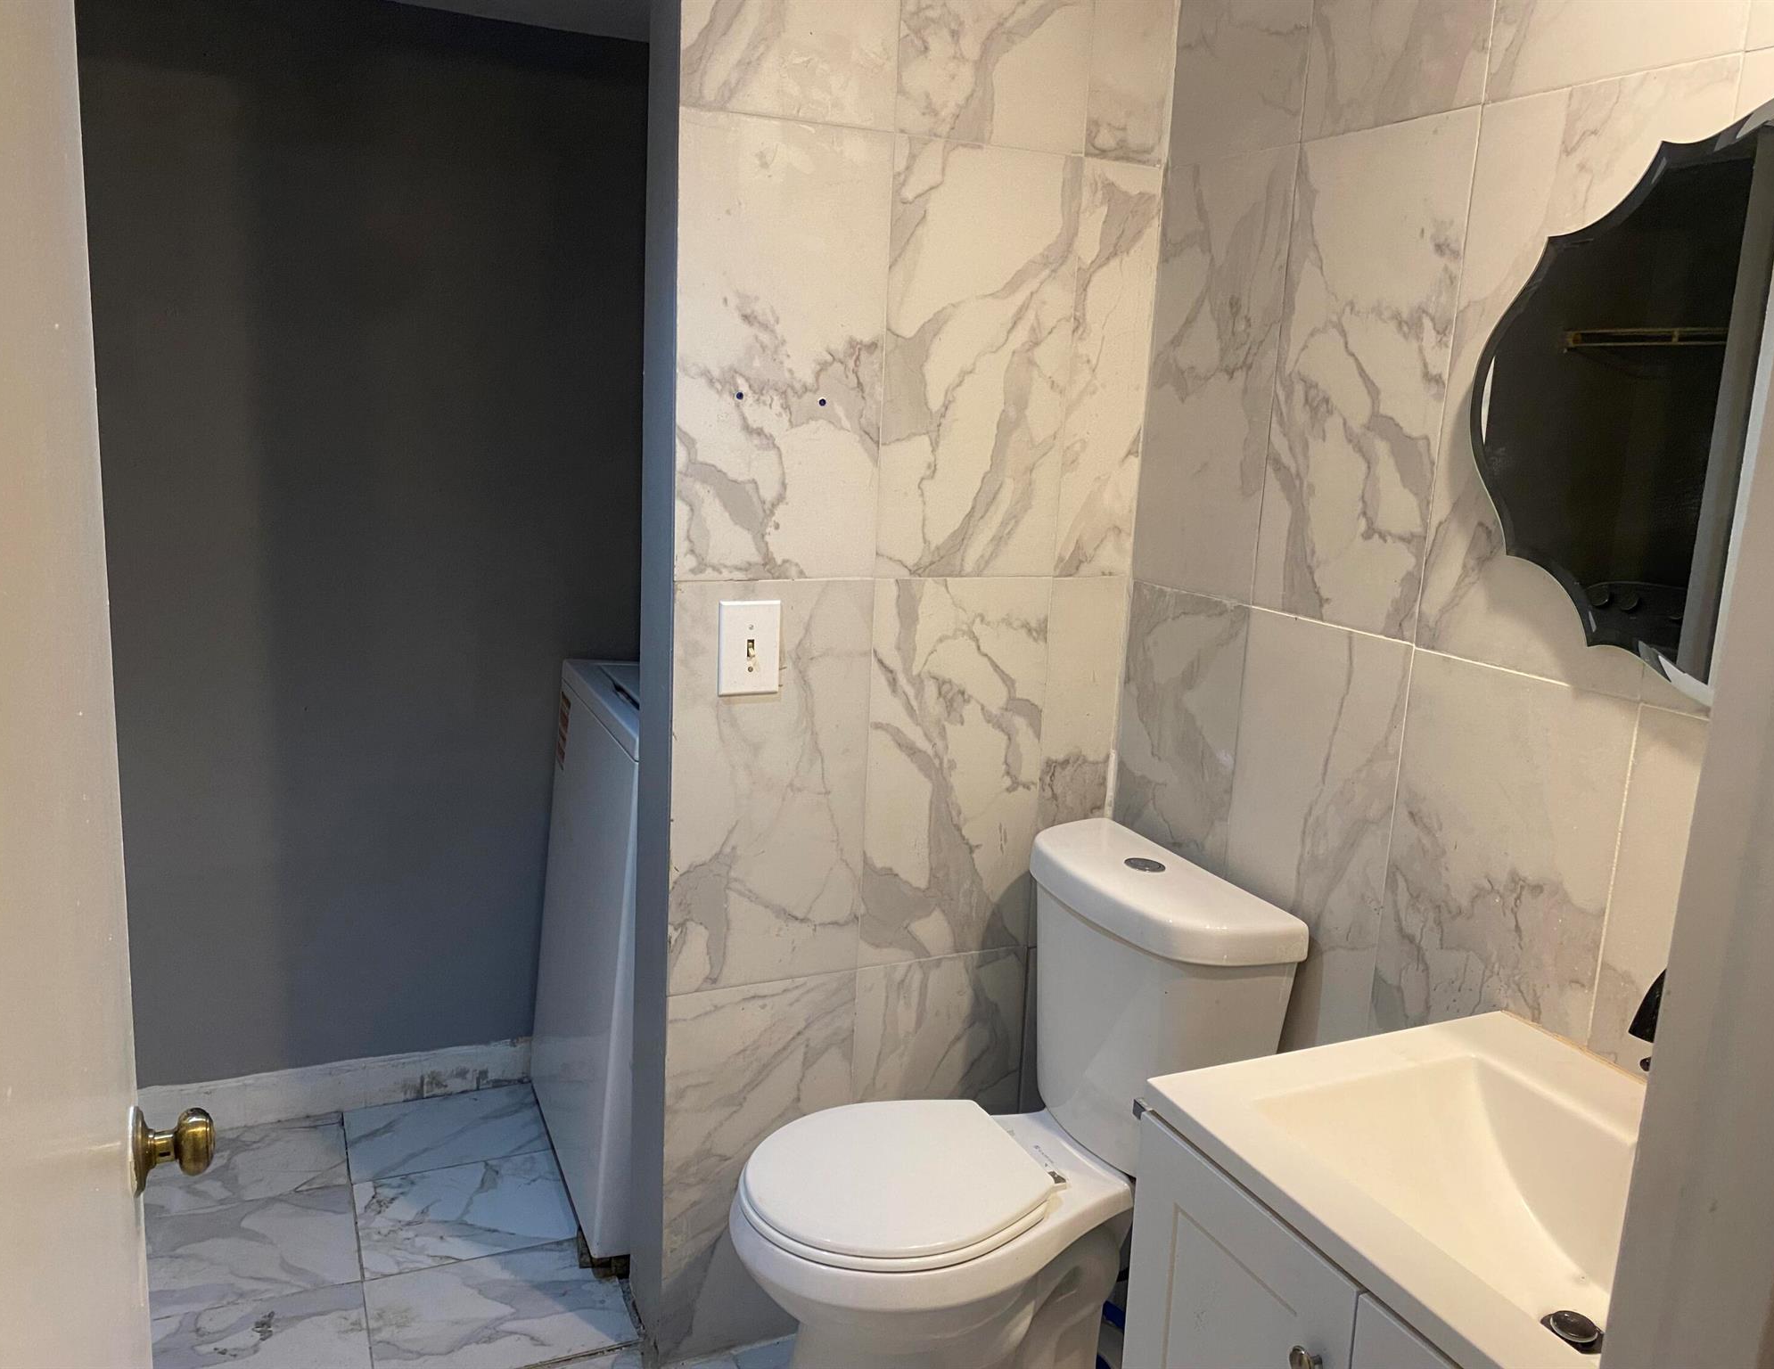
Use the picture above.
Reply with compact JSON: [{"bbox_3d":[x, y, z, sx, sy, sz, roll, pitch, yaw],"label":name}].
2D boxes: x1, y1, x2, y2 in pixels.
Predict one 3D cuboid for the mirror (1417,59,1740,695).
[{"bbox_3d":[0.713,-0.311,1.446,0.015,0.610,0.300,-3,13,-24],"label":"mirror"}]

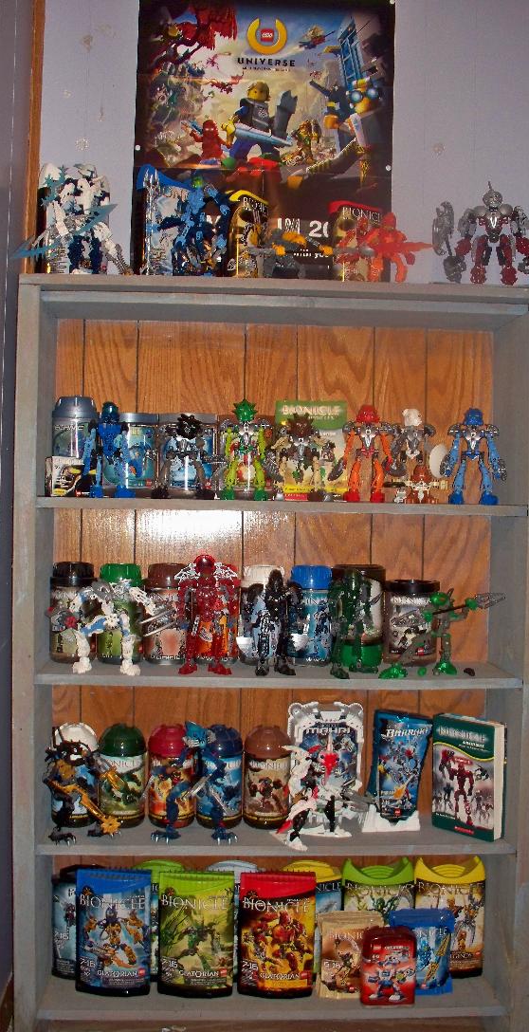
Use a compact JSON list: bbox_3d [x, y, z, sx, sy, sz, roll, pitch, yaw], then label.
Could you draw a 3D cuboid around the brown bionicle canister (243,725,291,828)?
[{"bbox_3d":[0.006,0.471,1.903,0.085,0.181,0.085,1,1,-3],"label":"brown bionicle canister"}]

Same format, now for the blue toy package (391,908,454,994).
[{"bbox_3d":[0.283,0.782,1.872,0.110,0.152,0.050,1,1,-4],"label":"blue toy package"}]

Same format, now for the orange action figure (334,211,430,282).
[{"bbox_3d":[0.205,-0.465,1.812,0.158,0.118,0.092,1,1,-9],"label":"orange action figure"}]

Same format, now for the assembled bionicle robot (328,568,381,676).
[{"bbox_3d":[0.156,0.190,1.840,0.088,0.187,0.085,1,1,-19],"label":"assembled bionicle robot"}]

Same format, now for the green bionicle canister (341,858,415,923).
[{"bbox_3d":[0.212,0.747,1.955,0.133,0.213,0.080,1,1,-4],"label":"green bionicle canister"}]

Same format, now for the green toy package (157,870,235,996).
[{"bbox_3d":[-0.123,0.747,1.866,0.133,0.214,0.065,1,1,-4],"label":"green toy package"}]

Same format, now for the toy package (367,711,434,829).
[{"bbox_3d":[0.248,0.459,1.899,0.111,0.208,0.077,1,1,-13],"label":"toy package"}]

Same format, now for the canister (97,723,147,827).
[{"bbox_3d":[-0.258,0.466,1.891,0.085,0.181,0.085,1,1,-3],"label":"canister"}]

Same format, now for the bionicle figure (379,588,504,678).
[{"bbox_3d":[0.312,0.207,1.840,0.200,0.154,0.100,1,1,24],"label":"bionicle figure"}]

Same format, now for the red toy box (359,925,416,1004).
[{"bbox_3d":[0.217,0.783,1.826,0.094,0.132,0.047,1,1,-3],"label":"red toy box"}]

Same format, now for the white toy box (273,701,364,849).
[{"bbox_3d":[0.102,0.458,1.862,0.142,0.240,0.085,1,1,-4],"label":"white toy box"}]

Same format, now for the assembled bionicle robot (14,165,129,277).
[{"bbox_3d":[-0.336,-0.509,1.808,0.195,0.205,0.110,1,1,2],"label":"assembled bionicle robot"}]

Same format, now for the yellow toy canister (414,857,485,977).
[{"bbox_3d":[0.345,0.739,1.942,0.130,0.224,0.072,1,1,-3],"label":"yellow toy canister"}]

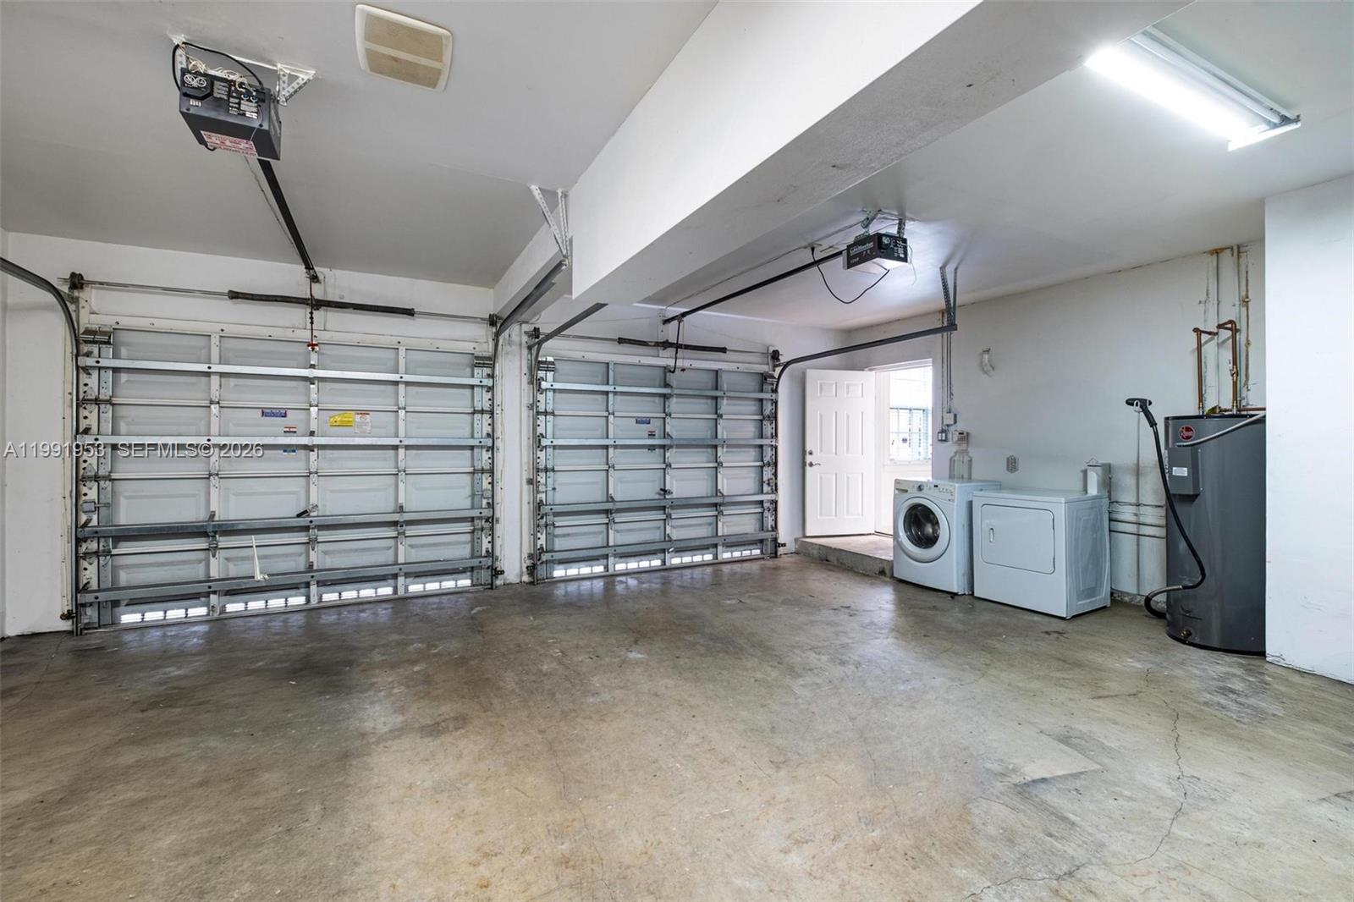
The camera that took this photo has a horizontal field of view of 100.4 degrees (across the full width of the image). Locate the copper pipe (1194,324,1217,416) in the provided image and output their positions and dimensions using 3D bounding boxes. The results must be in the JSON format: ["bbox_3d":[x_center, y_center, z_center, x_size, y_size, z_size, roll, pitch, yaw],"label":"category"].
[{"bbox_3d":[3.771,-0.554,3.998,0.550,0.610,0.120,0,0,-28],"label":"copper pipe"}]

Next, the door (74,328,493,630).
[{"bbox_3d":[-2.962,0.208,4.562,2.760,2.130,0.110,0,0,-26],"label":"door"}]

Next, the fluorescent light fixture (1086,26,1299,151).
[{"bbox_3d":[2.056,-1.433,2.243,1.250,0.085,0.250,0,0,-28],"label":"fluorescent light fixture"}]

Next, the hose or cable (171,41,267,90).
[{"bbox_3d":[-1.659,-1.362,2.062,0.275,0.170,0.100,0,0,-28],"label":"hose or cable"}]

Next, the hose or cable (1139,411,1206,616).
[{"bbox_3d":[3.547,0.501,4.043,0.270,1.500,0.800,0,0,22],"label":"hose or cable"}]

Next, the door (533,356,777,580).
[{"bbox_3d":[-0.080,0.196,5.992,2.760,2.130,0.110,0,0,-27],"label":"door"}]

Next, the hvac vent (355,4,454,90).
[{"bbox_3d":[-0.997,-1.456,2.067,0.290,0.030,0.345,0,0,-28],"label":"hvac vent"}]

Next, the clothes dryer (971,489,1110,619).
[{"bbox_3d":[3.063,0.820,4.743,0.680,0.895,0.720,0,0,-28],"label":"clothes dryer"}]

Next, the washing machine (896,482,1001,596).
[{"bbox_3d":[2.587,0.778,5.413,0.700,0.970,0.680,0,0,-28],"label":"washing machine"}]

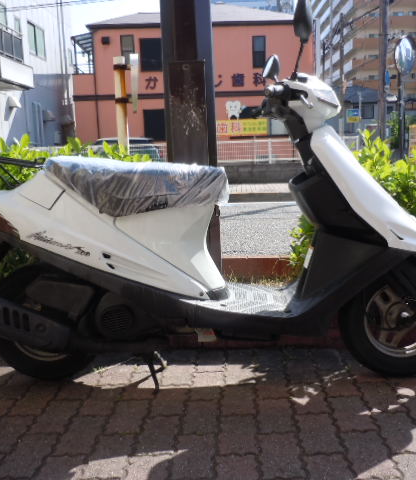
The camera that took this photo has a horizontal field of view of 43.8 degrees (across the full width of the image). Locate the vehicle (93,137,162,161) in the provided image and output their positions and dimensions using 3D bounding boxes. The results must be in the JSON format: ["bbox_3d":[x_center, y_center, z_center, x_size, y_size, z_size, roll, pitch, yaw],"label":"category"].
[{"bbox_3d":[-2.164,-2.228,15.191,1.720,1.450,4.100,-3,9,-4],"label":"vehicle"}]

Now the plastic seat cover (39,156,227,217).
[{"bbox_3d":[-0.236,-0.187,1.710,0.610,0.200,0.280,-2,9,4],"label":"plastic seat cover"}]

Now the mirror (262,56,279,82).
[{"bbox_3d":[0.241,-0.653,1.972,0.045,0.105,0.110,20,4,-13],"label":"mirror"}]

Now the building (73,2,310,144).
[{"bbox_3d":[-0.719,-6.116,21.974,8.700,7.000,8.400,-3,9,-4],"label":"building"}]

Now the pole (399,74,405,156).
[{"bbox_3d":[3.643,-2.167,9.768,0.085,2.600,0.085,-2,9,4],"label":"pole"}]

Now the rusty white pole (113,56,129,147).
[{"bbox_3d":[-0.466,-0.388,3.013,0.075,1.300,0.075,-2,9,4],"label":"rusty white pole"}]

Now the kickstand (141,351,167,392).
[{"bbox_3d":[-0.183,0.430,1.818,0.090,0.125,0.210,-2,9,4],"label":"kickstand"}]

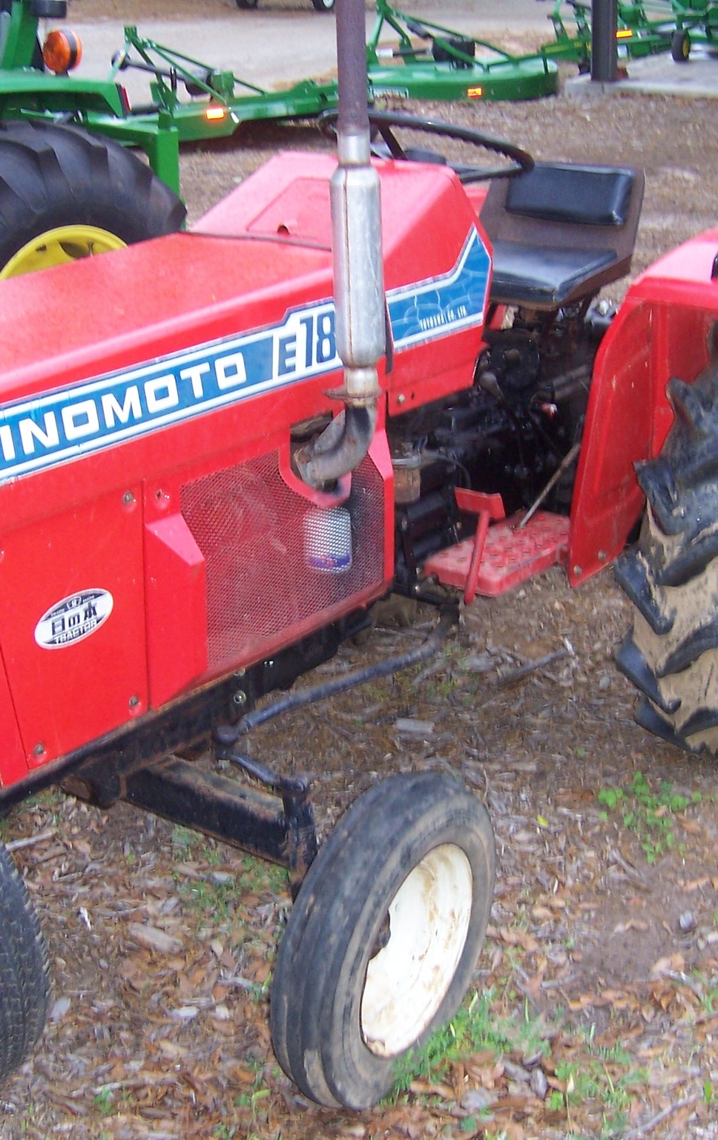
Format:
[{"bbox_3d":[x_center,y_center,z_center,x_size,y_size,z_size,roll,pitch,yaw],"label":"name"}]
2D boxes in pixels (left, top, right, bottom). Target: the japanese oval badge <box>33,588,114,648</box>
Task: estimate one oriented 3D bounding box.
[{"bbox_3d":[-0.389,0.067,2.167,0.005,0.070,0.145,14,26,36],"label":"japanese oval badge"}]

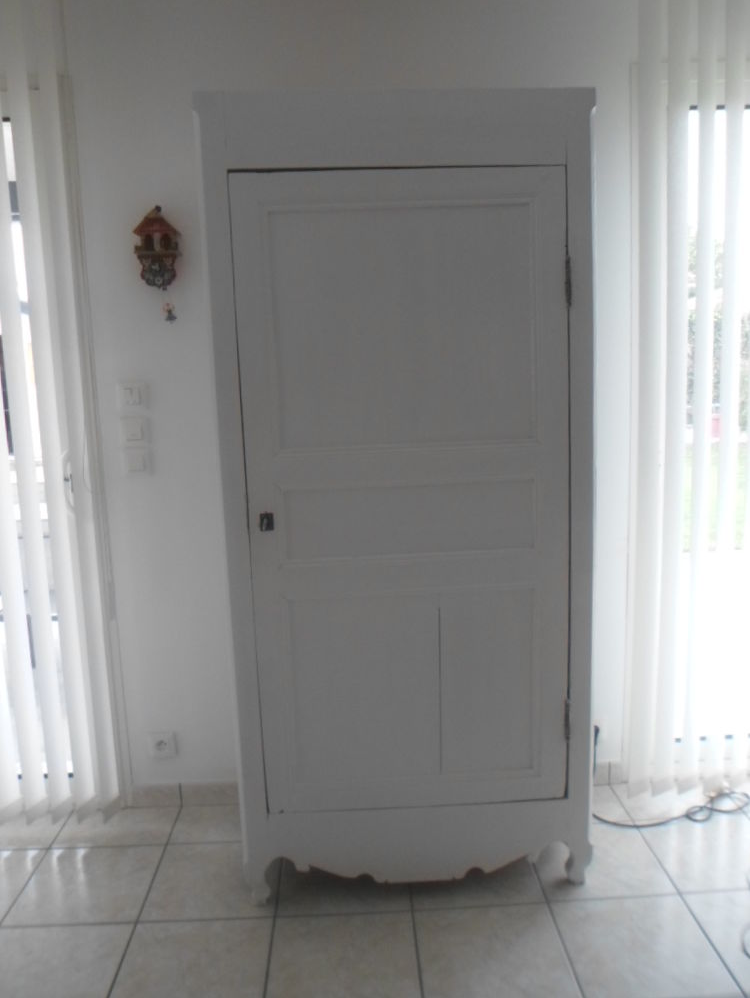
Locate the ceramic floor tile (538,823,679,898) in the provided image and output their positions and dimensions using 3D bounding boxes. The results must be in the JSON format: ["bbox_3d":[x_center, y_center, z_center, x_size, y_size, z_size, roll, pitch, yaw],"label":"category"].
[{"bbox_3d":[0.589,0.974,2.028,0.333,0.010,0.333,-2,8,-2],"label":"ceramic floor tile"}]

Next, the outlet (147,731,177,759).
[{"bbox_3d":[-0.652,0.757,2.316,0.081,0.081,0.015,-2,8,-2],"label":"outlet"}]

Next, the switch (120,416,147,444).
[{"bbox_3d":[-0.698,-0.201,2.181,0.081,0.081,0.012,-2,8,-2],"label":"switch"}]

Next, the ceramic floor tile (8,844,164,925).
[{"bbox_3d":[-0.753,1.025,1.991,0.333,0.010,0.333,-2,8,-2],"label":"ceramic floor tile"}]

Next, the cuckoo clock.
[{"bbox_3d":[-0.606,-0.694,2.093,0.111,0.212,0.055,-2,8,-2],"label":"cuckoo clock"}]

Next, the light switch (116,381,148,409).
[{"bbox_3d":[-0.697,-0.299,2.168,0.081,0.081,0.012,-2,8,-2],"label":"light switch"}]

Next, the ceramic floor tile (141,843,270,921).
[{"bbox_3d":[-0.418,1.012,2.000,0.333,0.010,0.333,-2,8,-2],"label":"ceramic floor tile"}]

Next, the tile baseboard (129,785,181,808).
[{"bbox_3d":[-0.671,0.906,2.285,0.162,0.074,0.010,-2,9,-2],"label":"tile baseboard"}]

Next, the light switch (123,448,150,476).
[{"bbox_3d":[-0.697,-0.107,2.195,0.081,0.081,0.012,-2,8,-2],"label":"light switch"}]

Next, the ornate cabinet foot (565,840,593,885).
[{"bbox_3d":[0.519,0.921,1.943,0.068,0.122,0.060,-2,8,-2],"label":"ornate cabinet foot"}]

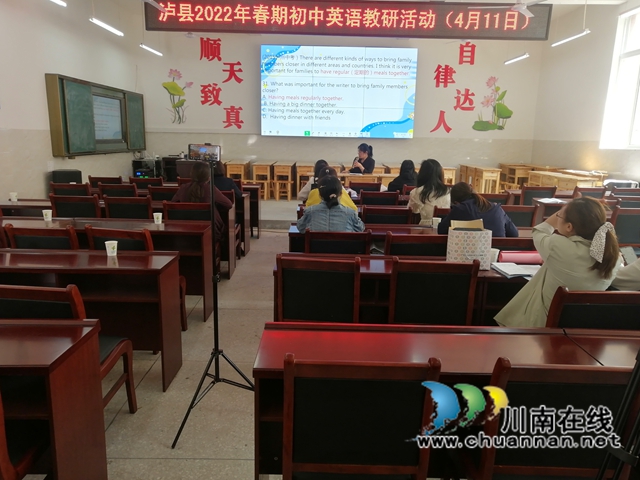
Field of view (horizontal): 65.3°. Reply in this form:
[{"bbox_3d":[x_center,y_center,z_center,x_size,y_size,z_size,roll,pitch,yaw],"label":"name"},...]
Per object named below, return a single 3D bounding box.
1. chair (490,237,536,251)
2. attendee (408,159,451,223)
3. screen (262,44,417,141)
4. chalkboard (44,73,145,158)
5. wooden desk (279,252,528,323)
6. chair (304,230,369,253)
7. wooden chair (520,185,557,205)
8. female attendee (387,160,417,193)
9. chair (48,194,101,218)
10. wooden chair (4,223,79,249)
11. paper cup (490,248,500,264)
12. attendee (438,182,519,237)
[{"bbox_3d":[1.195,0.354,3.617,0.450,0.900,0.550,1,11,-1],"label":"chair"},{"bbox_3d":[1.114,-0.174,5.342,0.500,1.340,0.720,1,11,-3],"label":"attendee"},{"bbox_3d":[0.435,-3.468,11.748,3.640,2.050,0.100,1,11,-1],"label":"screen"},{"bbox_3d":[-4.218,-2.368,9.839,0.190,1.275,3.874,1,12,0],"label":"chalkboard"},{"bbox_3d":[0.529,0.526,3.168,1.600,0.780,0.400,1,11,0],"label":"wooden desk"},{"bbox_3d":[0.121,0.324,3.824,0.470,0.905,0.550,1,11,0],"label":"chair"},{"bbox_3d":[2.985,-0.343,7.100,0.473,0.896,0.581,1,12,-1],"label":"wooden chair"},{"bbox_3d":[1.243,-0.569,7.577,0.500,1.260,0.720,1,11,-3],"label":"female attendee"},{"bbox_3d":[-2.341,-0.030,5.114,0.450,0.900,0.550,1,11,-1],"label":"chair"},{"bbox_3d":[-1.804,0.299,3.552,0.450,0.900,0.550,1,11,-1],"label":"wooden chair"},{"bbox_3d":[1.088,0.093,3.122,0.077,0.086,0.077,1,12,0],"label":"paper cup"},{"bbox_3d":[1.160,0.170,3.746,0.571,1.182,0.739,1,12,-4],"label":"attendee"}]

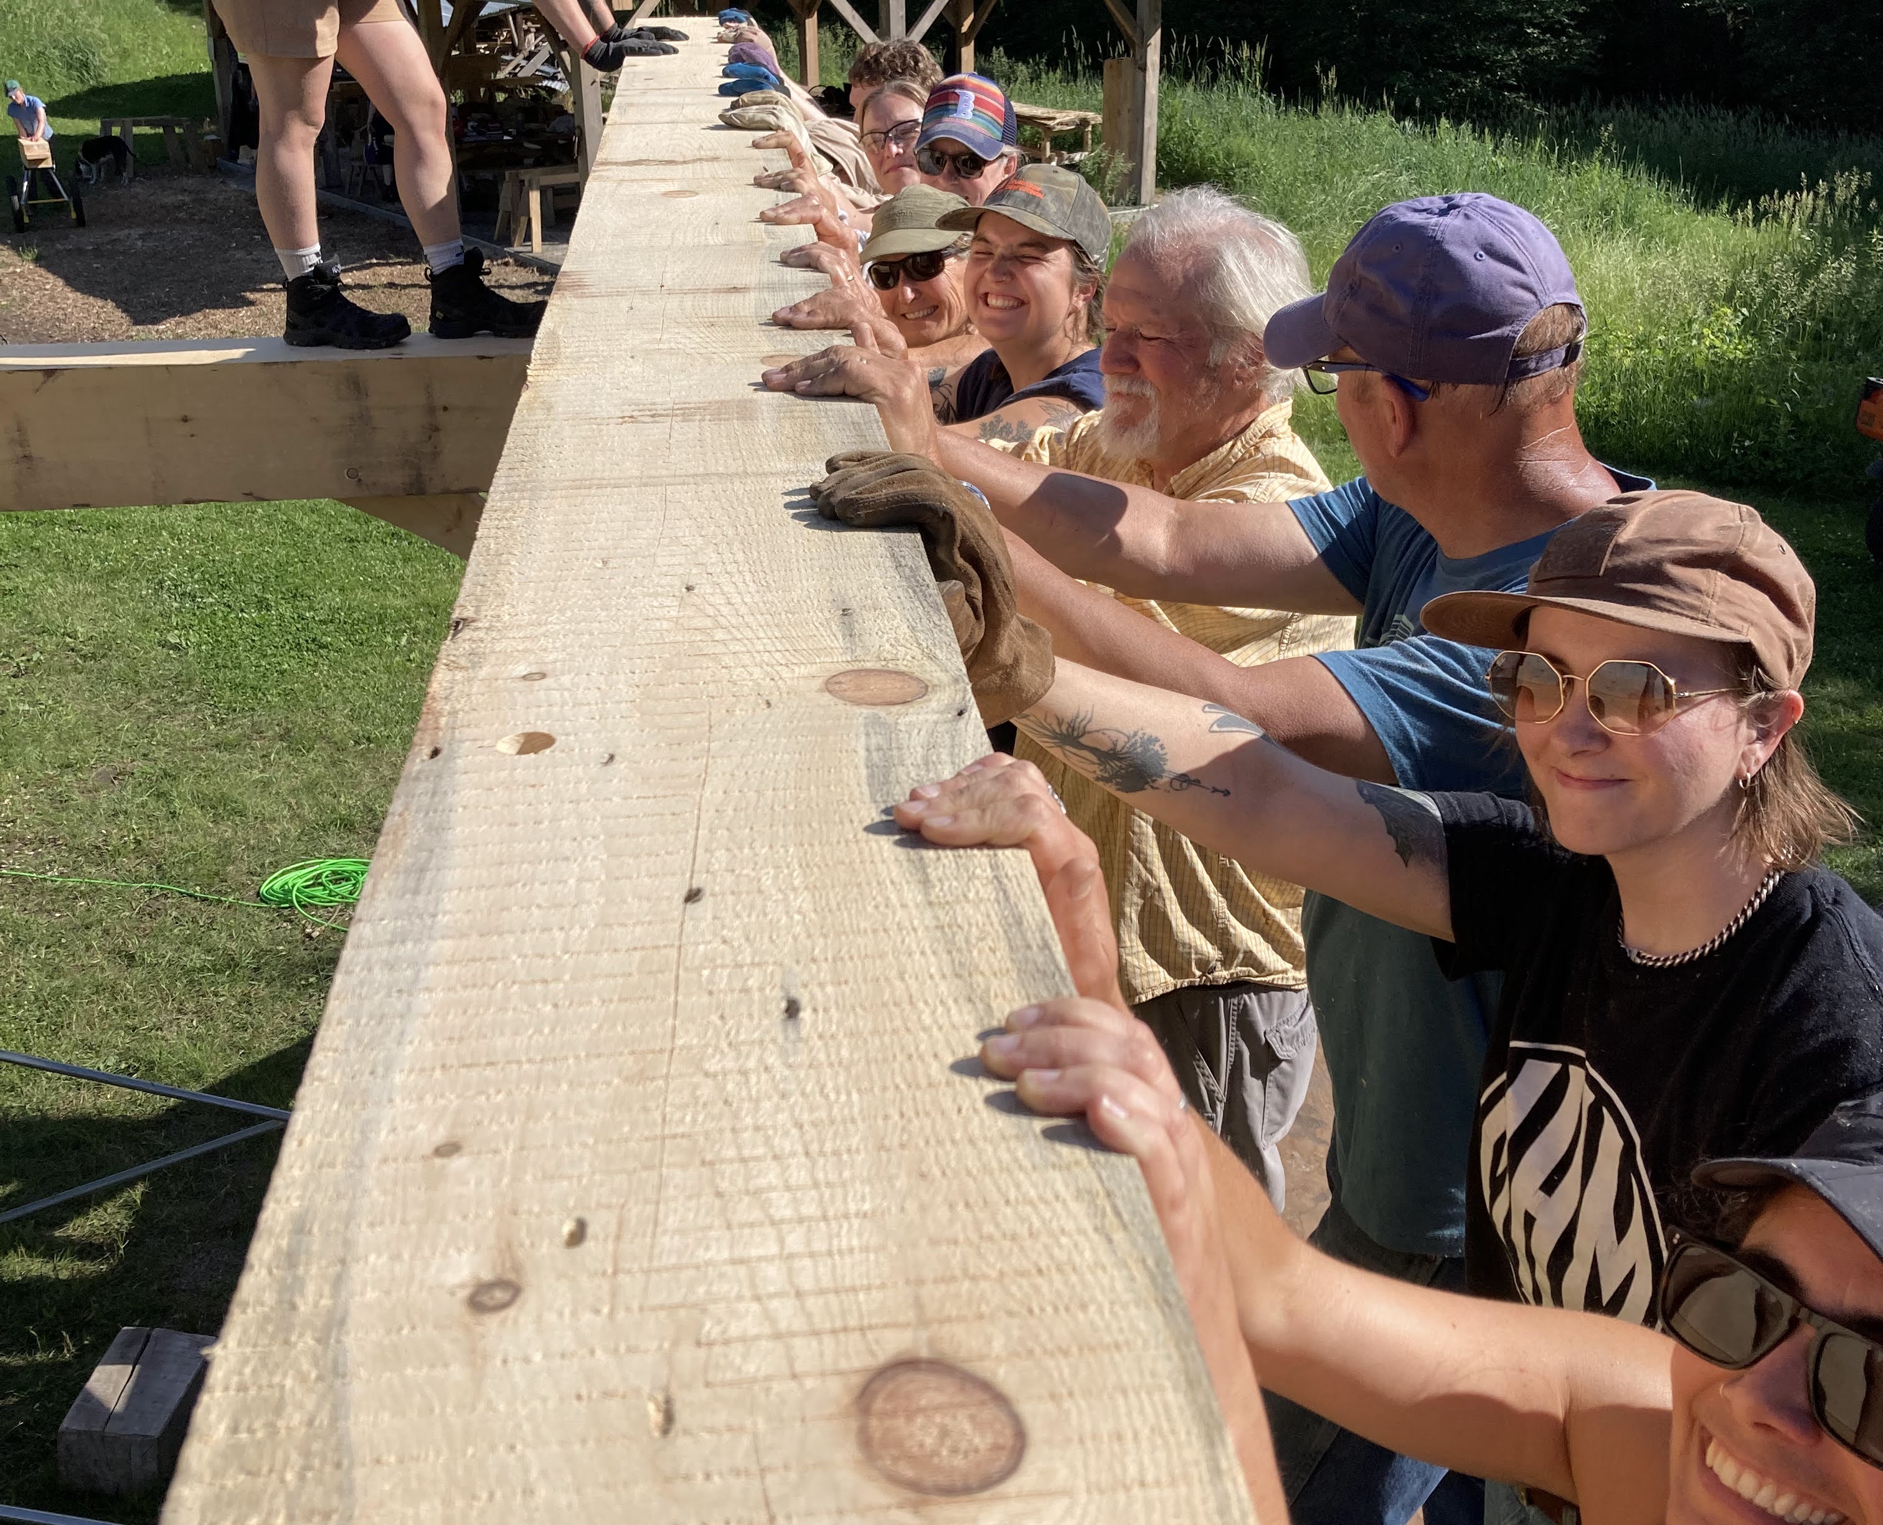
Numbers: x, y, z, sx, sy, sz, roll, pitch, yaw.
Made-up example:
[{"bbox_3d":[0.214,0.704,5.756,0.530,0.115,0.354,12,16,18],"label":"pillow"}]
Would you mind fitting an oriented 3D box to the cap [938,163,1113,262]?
[{"bbox_3d":[0.112,-0.734,2.720,0.180,0.140,0.260,16,19,32],"label":"cap"}]

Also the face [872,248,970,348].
[{"bbox_3d":[-0.029,-0.724,3.170,0.145,0.170,0.140,-4,15,28],"label":"face"}]

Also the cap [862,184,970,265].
[{"bbox_3d":[-0.038,-0.843,3.180,0.180,0.130,0.250,-1,16,29],"label":"cap"}]

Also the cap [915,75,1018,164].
[{"bbox_3d":[0.047,-1.149,3.620,0.175,0.150,0.260,18,29,18],"label":"cap"}]

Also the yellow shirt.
[{"bbox_3d":[0.275,-0.056,2.438,0.400,0.740,0.470,-12,27,-25],"label":"yellow shirt"}]

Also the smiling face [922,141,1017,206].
[{"bbox_3d":[0.040,-1.025,3.580,0.150,0.170,0.140,16,28,19],"label":"smiling face"}]

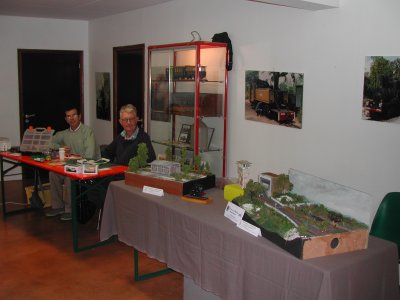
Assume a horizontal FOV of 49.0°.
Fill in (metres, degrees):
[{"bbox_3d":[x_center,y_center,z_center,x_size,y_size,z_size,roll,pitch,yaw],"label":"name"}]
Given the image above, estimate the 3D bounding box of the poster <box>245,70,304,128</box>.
[{"bbox_3d":[0.668,-0.481,4.070,0.020,0.485,0.745,-6,12,-36],"label":"poster"}]

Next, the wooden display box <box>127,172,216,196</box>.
[{"bbox_3d":[-0.255,0.253,3.764,0.649,0.105,0.427,8,12,37],"label":"wooden display box"}]

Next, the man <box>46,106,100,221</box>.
[{"bbox_3d":[-1.544,0.144,5.354,0.530,1.310,0.670,5,10,22],"label":"man"}]

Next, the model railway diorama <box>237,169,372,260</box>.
[{"bbox_3d":[0.573,0.350,2.649,0.435,0.305,0.759,-3,10,-23],"label":"model railway diorama"}]

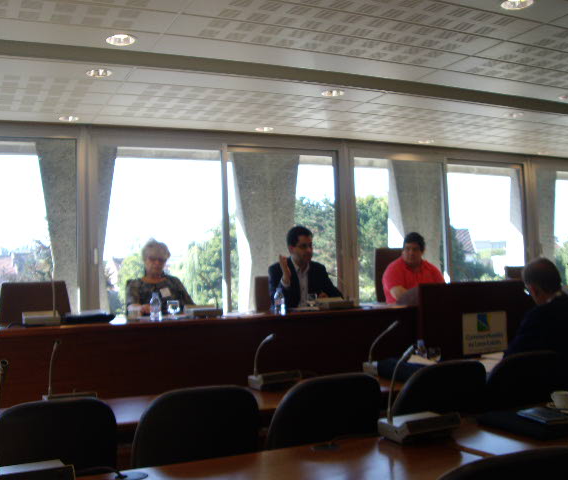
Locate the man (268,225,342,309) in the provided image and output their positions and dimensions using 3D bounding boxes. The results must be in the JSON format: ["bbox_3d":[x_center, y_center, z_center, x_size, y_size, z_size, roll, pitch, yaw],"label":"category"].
[{"bbox_3d":[0.206,0.571,5.092,0.580,1.350,0.750,-1,-2,-22],"label":"man"}]

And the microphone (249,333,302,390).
[{"bbox_3d":[-0.004,0.572,3.393,0.260,0.280,0.280,0,-2,-26],"label":"microphone"}]

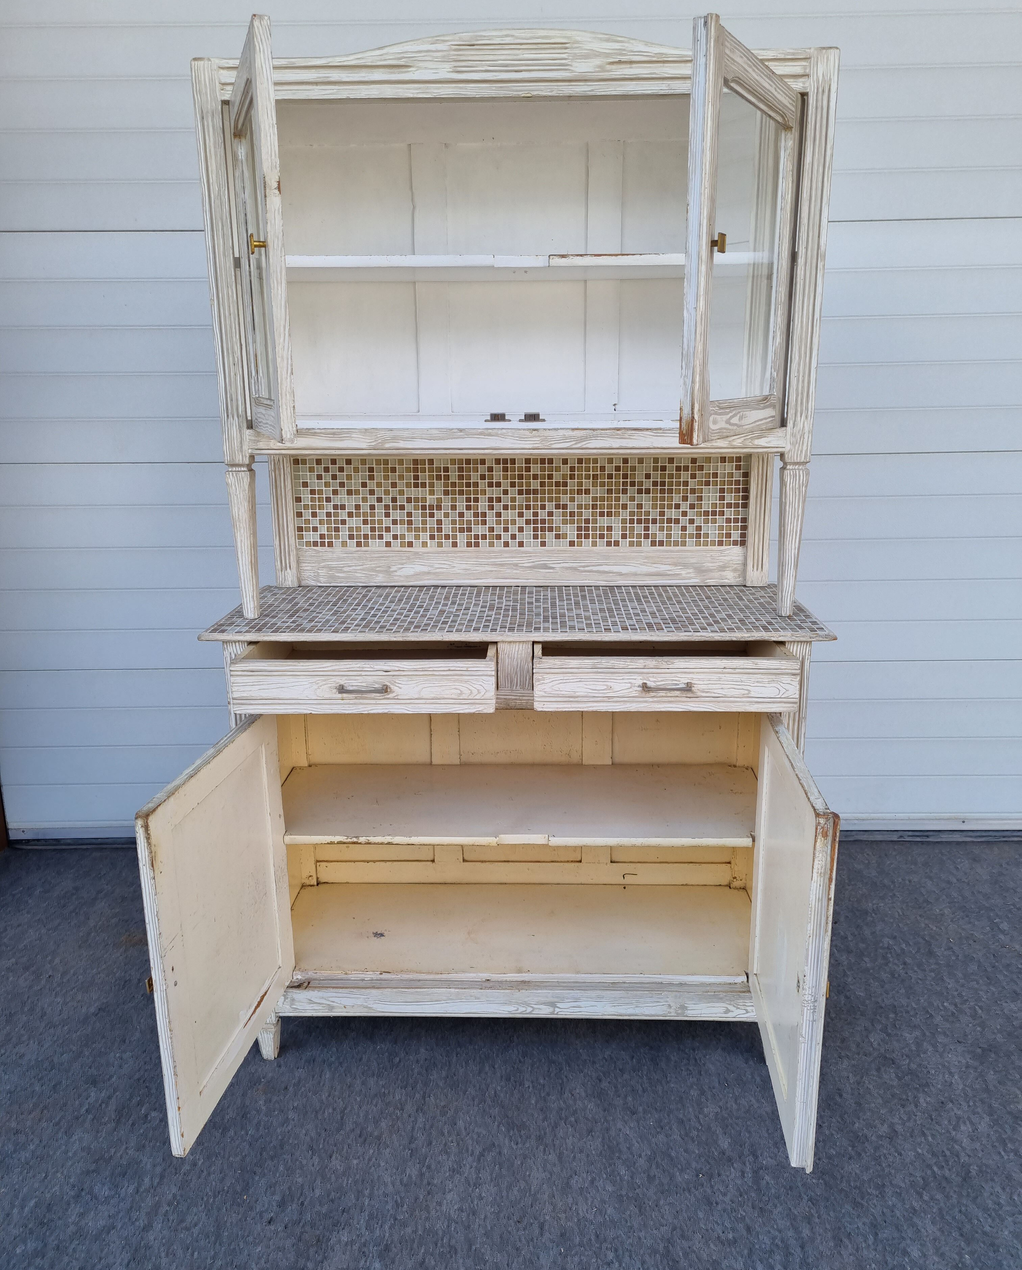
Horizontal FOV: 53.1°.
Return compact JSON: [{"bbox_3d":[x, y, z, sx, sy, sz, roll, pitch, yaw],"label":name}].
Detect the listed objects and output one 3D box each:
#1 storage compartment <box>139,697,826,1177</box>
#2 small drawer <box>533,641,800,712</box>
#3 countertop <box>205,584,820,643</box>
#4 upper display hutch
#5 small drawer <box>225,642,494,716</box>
[{"bbox_3d":[0.010,0.518,2.073,1.165,0.770,0.905,0,15,2],"label":"storage compartment"},{"bbox_3d":[0.291,0.046,2.067,0.486,0.103,0.385,0,15,2],"label":"small drawer"},{"bbox_3d":[0.014,-0.050,2.159,1.220,0.022,0.442,0,15,2],"label":"countertop"},{"bbox_3d":[0.005,-0.524,1.850,1.140,1.060,0.800,0,15,2],"label":"upper display hutch"},{"bbox_3d":[-0.267,0.049,2.072,0.487,0.103,0.395,0,15,2],"label":"small drawer"}]

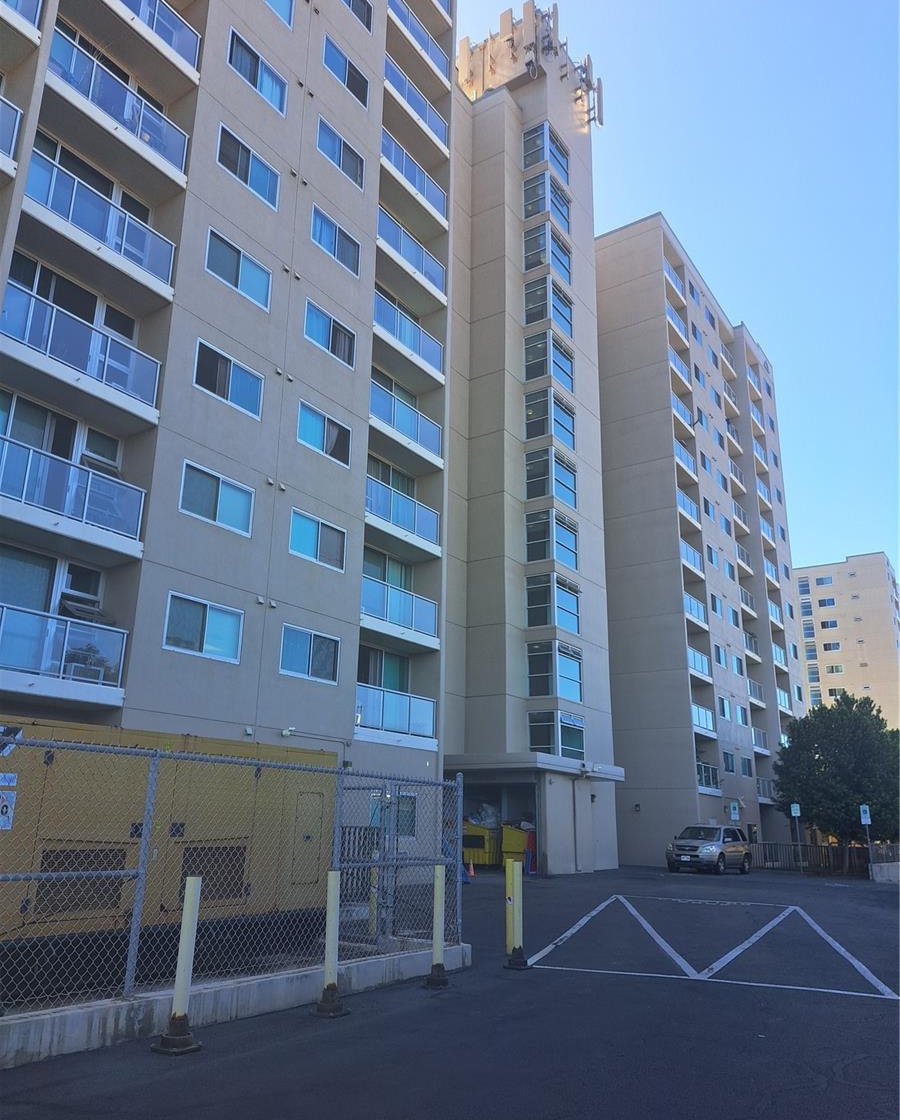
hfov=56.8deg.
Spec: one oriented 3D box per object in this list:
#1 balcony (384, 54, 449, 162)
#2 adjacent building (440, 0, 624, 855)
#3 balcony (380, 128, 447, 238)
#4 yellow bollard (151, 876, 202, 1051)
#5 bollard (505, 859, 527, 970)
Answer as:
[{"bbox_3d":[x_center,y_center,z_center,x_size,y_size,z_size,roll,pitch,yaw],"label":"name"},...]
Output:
[{"bbox_3d":[-1.360,-13.911,26.017,0.992,1.273,3.390,-11,-21,32],"label":"balcony"},{"bbox_3d":[1.094,-7.166,37.304,8.512,39.368,8.512,-11,-21,33],"label":"adjacent building"},{"bbox_3d":[-1.399,-11.280,25.251,0.992,1.273,3.390,-11,-21,32],"label":"balcony"},{"bbox_3d":[-1.953,2.954,6.155,0.250,1.140,0.250,-9,-20,28],"label":"yellow bollard"},{"bbox_3d":[0.811,4.213,9.955,0.230,1.140,0.230,15,-23,-38],"label":"bollard"}]

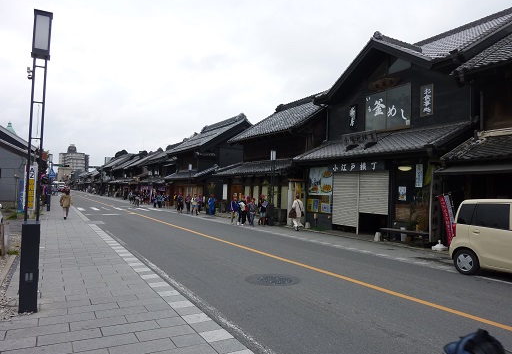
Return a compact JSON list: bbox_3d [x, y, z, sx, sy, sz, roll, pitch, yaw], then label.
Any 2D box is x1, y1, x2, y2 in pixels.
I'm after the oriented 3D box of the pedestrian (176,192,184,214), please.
[{"bbox_3d":[-4.889,1.714,23.999,0.400,1.310,0.280,3,-3,-30],"label":"pedestrian"}]

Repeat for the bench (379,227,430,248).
[{"bbox_3d":[4.948,2.026,12.369,0.400,0.440,1.780,3,-3,-30],"label":"bench"}]

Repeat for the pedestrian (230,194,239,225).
[{"bbox_3d":[-1.012,1.553,17.400,0.440,1.440,0.340,3,-2,-30],"label":"pedestrian"}]

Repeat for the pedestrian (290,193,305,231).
[{"bbox_3d":[1.754,1.504,15.620,0.500,1.520,0.420,3,-3,-30],"label":"pedestrian"}]

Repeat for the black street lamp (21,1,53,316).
[{"bbox_3d":[-2.743,-0.209,4.612,0.220,3.700,0.220,3,-3,-30],"label":"black street lamp"}]

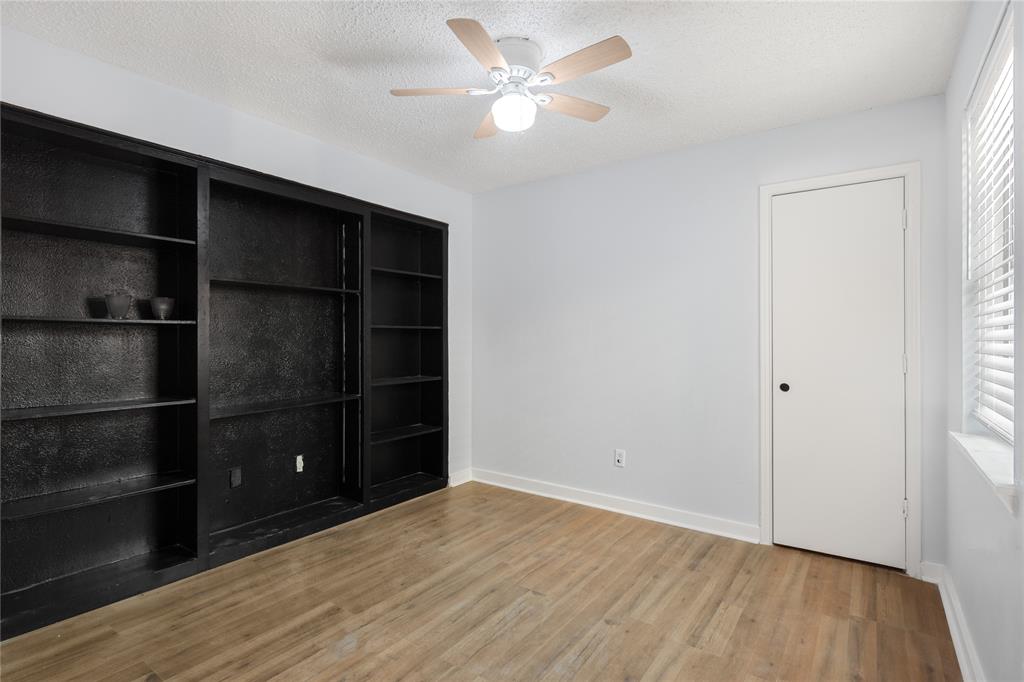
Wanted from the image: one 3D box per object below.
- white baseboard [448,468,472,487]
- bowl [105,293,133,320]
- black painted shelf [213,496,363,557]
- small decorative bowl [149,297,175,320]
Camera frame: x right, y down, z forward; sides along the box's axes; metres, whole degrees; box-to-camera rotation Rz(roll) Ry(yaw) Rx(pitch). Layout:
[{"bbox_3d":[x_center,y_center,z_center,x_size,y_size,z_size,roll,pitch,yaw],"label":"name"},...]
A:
[{"bbox_3d":[-0.437,1.161,3.862,0.018,0.108,0.250,0,0,39],"label":"white baseboard"},{"bbox_3d":[-1.953,-0.162,2.255,0.102,0.128,0.102,0,0,39],"label":"bowl"},{"bbox_3d":[-1.441,1.157,2.879,0.270,0.036,0.944,0,0,39],"label":"black painted shelf"},{"bbox_3d":[-1.840,-0.166,2.395,0.102,0.123,0.102,0,0,39],"label":"small decorative bowl"}]

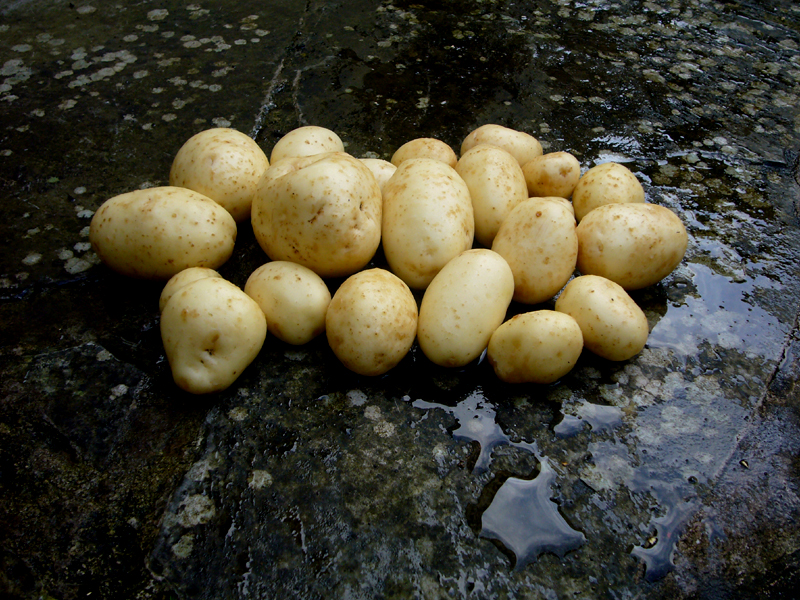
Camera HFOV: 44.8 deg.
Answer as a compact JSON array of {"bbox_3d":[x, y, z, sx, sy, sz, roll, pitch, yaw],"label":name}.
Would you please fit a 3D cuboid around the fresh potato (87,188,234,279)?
[{"bbox_3d":[-0.147,-0.042,0.602,0.093,0.055,0.058,7,44,7],"label":"fresh potato"}]

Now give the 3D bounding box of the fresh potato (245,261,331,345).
[{"bbox_3d":[-0.074,0.002,0.641,0.057,0.052,0.059,0,42,0],"label":"fresh potato"}]

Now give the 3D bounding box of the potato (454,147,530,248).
[{"bbox_3d":[0.068,-0.078,0.723,0.055,0.063,0.092,0,42,0],"label":"potato"}]

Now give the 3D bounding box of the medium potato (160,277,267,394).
[{"bbox_3d":[-0.116,0.021,0.607,0.066,0.070,0.075,0,42,0],"label":"medium potato"}]

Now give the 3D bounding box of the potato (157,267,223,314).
[{"bbox_3d":[-0.138,0.000,0.650,0.046,0.043,0.047,0,42,0],"label":"potato"}]

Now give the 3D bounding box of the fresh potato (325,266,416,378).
[{"bbox_3d":[-0.018,0.014,0.620,0.059,0.062,0.073,0,42,0],"label":"fresh potato"}]

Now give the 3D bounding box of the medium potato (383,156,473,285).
[{"bbox_3d":[0.018,-0.049,0.605,0.057,0.054,0.088,2,69,2],"label":"medium potato"}]

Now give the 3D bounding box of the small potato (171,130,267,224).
[{"bbox_3d":[-0.136,-0.094,0.734,0.074,0.069,0.078,0,42,0],"label":"small potato"}]

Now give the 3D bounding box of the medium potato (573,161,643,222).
[{"bbox_3d":[0.157,-0.079,0.733,0.053,0.049,0.048,0,42,0],"label":"medium potato"}]

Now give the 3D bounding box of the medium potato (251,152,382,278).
[{"bbox_3d":[-0.051,-0.052,0.601,0.081,0.073,0.084,12,45,13],"label":"medium potato"}]

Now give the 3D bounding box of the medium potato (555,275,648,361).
[{"bbox_3d":[0.116,0.010,0.559,0.044,0.040,0.067,-21,42,-20],"label":"medium potato"}]

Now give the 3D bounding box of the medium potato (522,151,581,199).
[{"bbox_3d":[0.104,-0.085,0.665,0.042,0.032,0.034,-14,45,-14],"label":"medium potato"}]

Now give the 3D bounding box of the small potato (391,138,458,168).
[{"bbox_3d":[0.017,-0.093,0.670,0.047,0.036,0.039,0,44,0],"label":"small potato"}]

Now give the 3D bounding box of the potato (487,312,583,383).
[{"bbox_3d":[0.076,0.026,0.543,0.055,0.038,0.042,-12,45,-13],"label":"potato"}]

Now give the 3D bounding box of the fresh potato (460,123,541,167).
[{"bbox_3d":[0.083,-0.121,0.784,0.065,0.046,0.043,7,42,7],"label":"fresh potato"}]

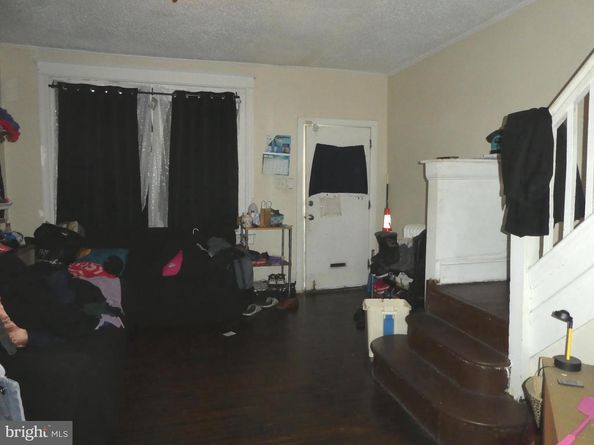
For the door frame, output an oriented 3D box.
[{"bbox_3d":[0.503,-0.195,5.206,1.035,2.153,0.120,-1,6,-15],"label":"door frame"}]

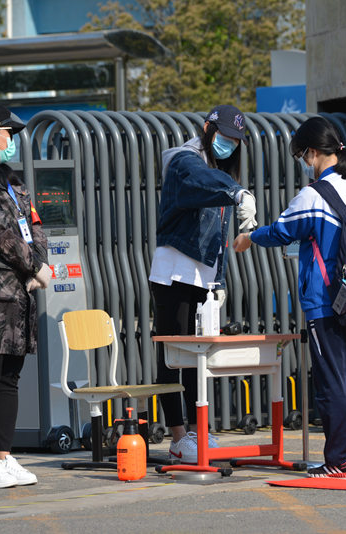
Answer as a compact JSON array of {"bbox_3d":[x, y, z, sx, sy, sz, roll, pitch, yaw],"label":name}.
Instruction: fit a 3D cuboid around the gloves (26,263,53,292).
[{"bbox_3d":[-0.575,0.045,16.330,0.125,0.135,0.140,0,1,17],"label":"gloves"}]

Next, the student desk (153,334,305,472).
[{"bbox_3d":[0.247,0.622,17.194,0.420,0.624,0.600,1,1,41],"label":"student desk"}]

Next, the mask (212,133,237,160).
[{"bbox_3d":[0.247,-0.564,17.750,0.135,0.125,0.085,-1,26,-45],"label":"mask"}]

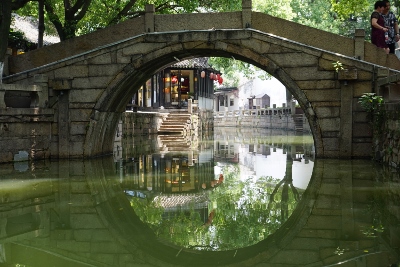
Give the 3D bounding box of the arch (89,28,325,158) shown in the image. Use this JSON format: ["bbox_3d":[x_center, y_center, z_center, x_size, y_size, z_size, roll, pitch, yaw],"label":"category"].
[{"bbox_3d":[0.158,-0.868,16.119,5.533,2.888,1.885,0,1,9],"label":"arch"}]

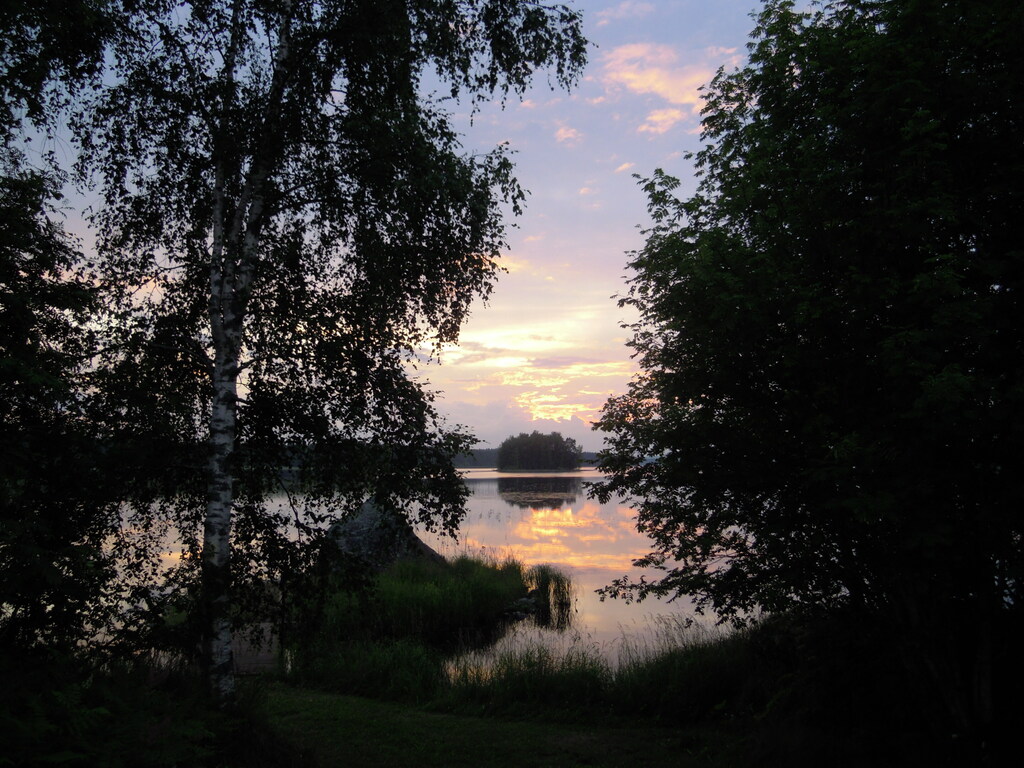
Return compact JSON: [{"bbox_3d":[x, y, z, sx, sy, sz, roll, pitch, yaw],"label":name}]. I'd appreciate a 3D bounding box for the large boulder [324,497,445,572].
[{"bbox_3d":[-1.910,2.330,12.500,1.850,1.300,1.600,0,-6,0],"label":"large boulder"}]

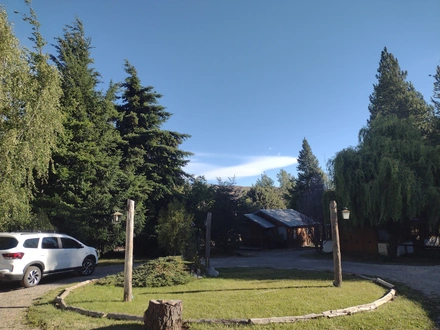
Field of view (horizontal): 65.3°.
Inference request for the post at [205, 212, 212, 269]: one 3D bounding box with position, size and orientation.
[{"bbox_3d":[-0.485,3.281,14.852,0.190,2.408,0.190,0,-10,0],"label":"post"}]

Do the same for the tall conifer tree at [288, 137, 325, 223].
[{"bbox_3d":[10.879,3.031,43.162,5.000,13.120,5.000,0,-10,0],"label":"tall conifer tree"}]

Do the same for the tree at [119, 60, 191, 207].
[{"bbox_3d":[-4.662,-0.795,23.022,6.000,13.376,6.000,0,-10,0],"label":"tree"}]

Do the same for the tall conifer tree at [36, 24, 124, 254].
[{"bbox_3d":[-8.441,-1.971,20.187,5.800,14.665,5.800,0,-10,0],"label":"tall conifer tree"}]

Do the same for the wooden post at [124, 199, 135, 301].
[{"bbox_3d":[-2.180,2.051,8.286,0.170,2.457,0.170,0,-10,0],"label":"wooden post"}]

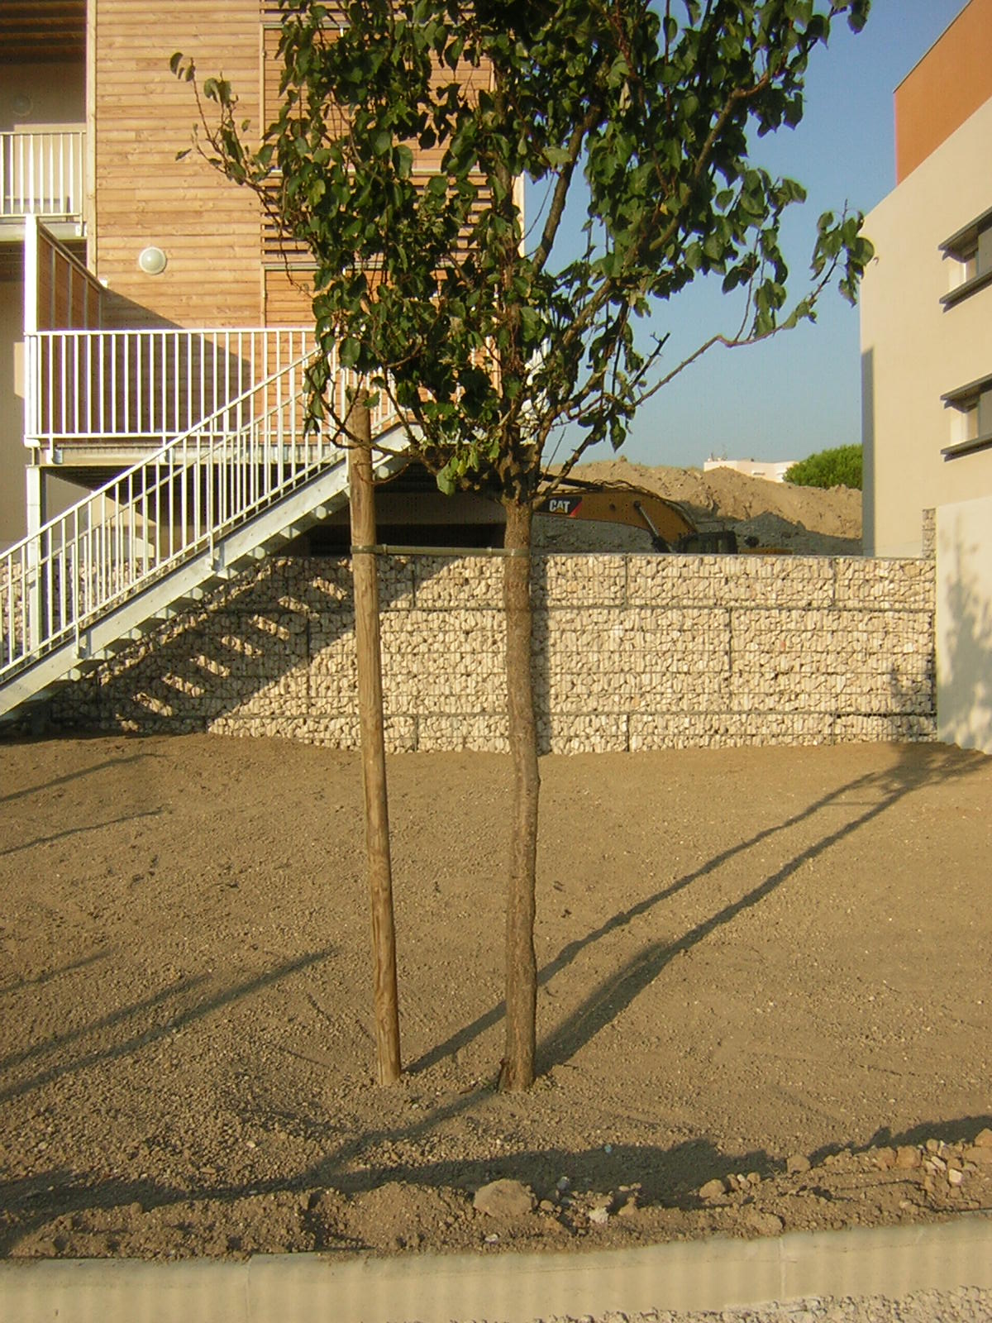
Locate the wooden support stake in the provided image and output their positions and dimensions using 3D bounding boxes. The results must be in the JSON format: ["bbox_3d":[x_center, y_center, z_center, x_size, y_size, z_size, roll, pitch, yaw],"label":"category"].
[{"bbox_3d":[-0.390,0.253,4.450,0.074,2.239,0.074,-2,2,-2],"label":"wooden support stake"}]

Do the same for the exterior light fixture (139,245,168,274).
[{"bbox_3d":[-3.743,-4.378,15.000,0.300,0.300,0.120,0,2,-2],"label":"exterior light fixture"}]

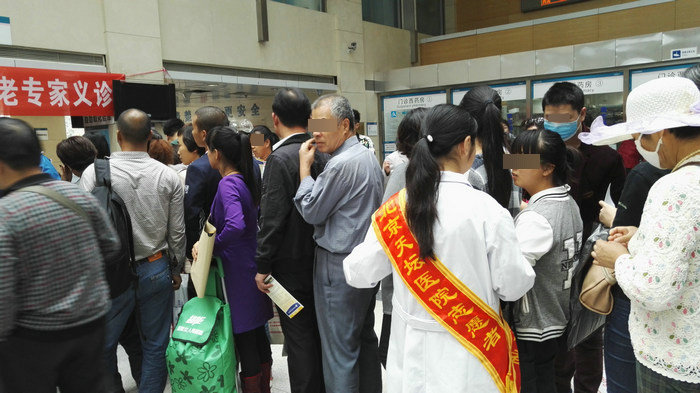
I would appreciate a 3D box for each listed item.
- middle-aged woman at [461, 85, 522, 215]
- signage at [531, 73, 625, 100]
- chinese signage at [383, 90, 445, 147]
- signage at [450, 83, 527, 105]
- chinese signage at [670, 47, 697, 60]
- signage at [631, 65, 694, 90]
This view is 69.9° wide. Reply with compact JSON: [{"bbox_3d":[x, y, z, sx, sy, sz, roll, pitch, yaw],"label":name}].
[{"bbox_3d":[0.601,0.373,2.165,0.460,1.670,0.340,-6,7,-33],"label":"middle-aged woman"},{"bbox_3d":[2.858,-1.390,6.338,1.083,0.242,0.050,2,7,36],"label":"signage"},{"bbox_3d":[0.988,-1.203,7.749,1.118,0.752,0.050,2,7,36],"label":"chinese signage"},{"bbox_3d":[1.925,-1.427,7.025,1.083,0.242,0.050,2,7,36],"label":"signage"},{"bbox_3d":[3.765,-1.611,5.637,0.242,0.104,0.020,2,7,36],"label":"chinese signage"},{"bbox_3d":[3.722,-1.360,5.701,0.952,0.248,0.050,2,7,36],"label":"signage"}]

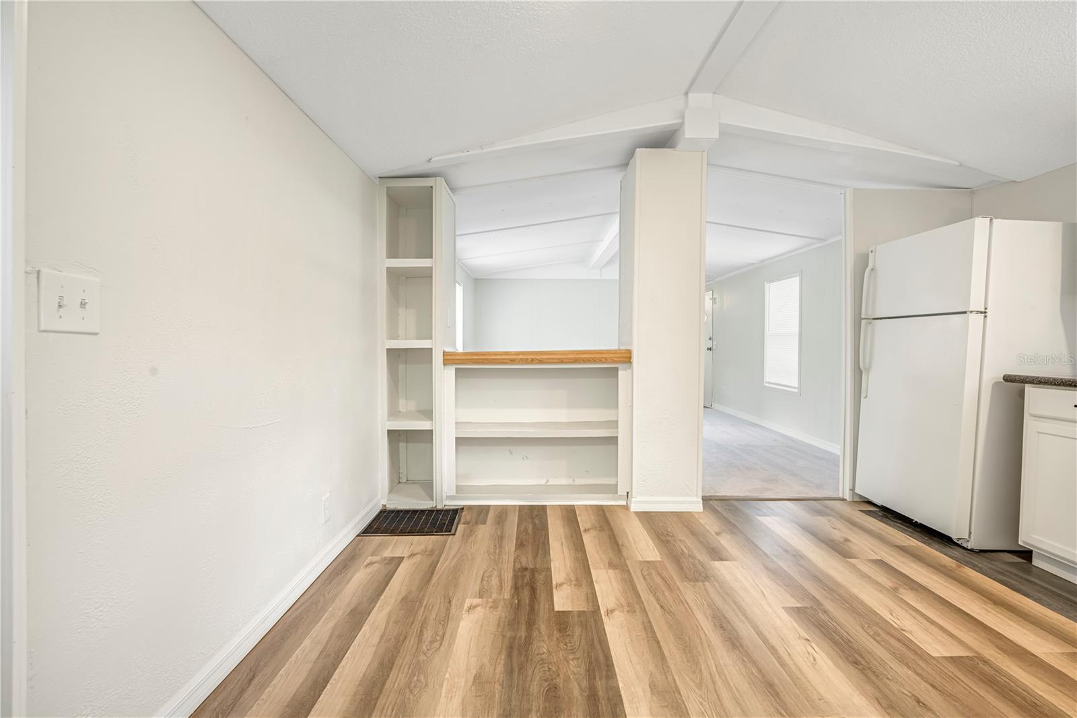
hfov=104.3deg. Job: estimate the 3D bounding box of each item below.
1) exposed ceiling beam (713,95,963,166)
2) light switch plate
[{"bbox_3d":[1.765,-1.318,2.519,1.539,0.153,0.090,12,2,-1],"label":"exposed ceiling beam"},{"bbox_3d":[-0.995,-0.117,0.895,0.008,0.122,0.118,0,2,-1],"label":"light switch plate"}]

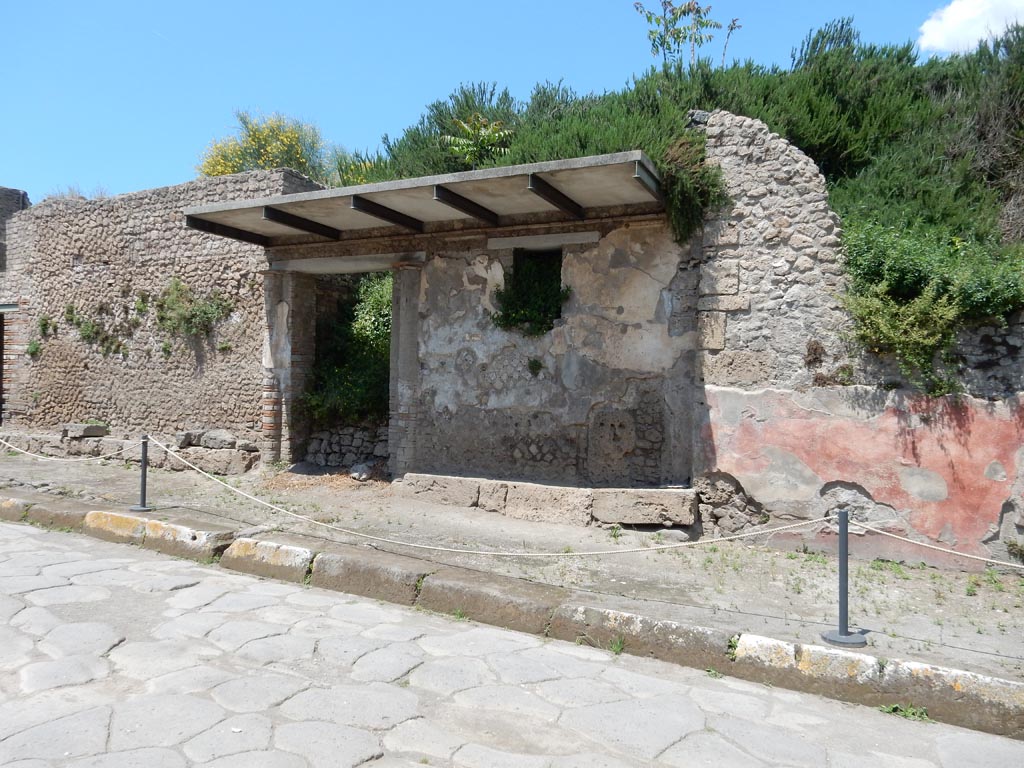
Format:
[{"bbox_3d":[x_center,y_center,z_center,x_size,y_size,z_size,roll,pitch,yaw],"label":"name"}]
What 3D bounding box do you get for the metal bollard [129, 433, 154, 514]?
[{"bbox_3d":[-4.504,1.086,9.043,0.290,0.900,0.290,0,-1,24],"label":"metal bollard"}]

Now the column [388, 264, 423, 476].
[{"bbox_3d":[-1.459,-0.168,10.373,0.450,2.930,0.400,0,-1,24],"label":"column"}]

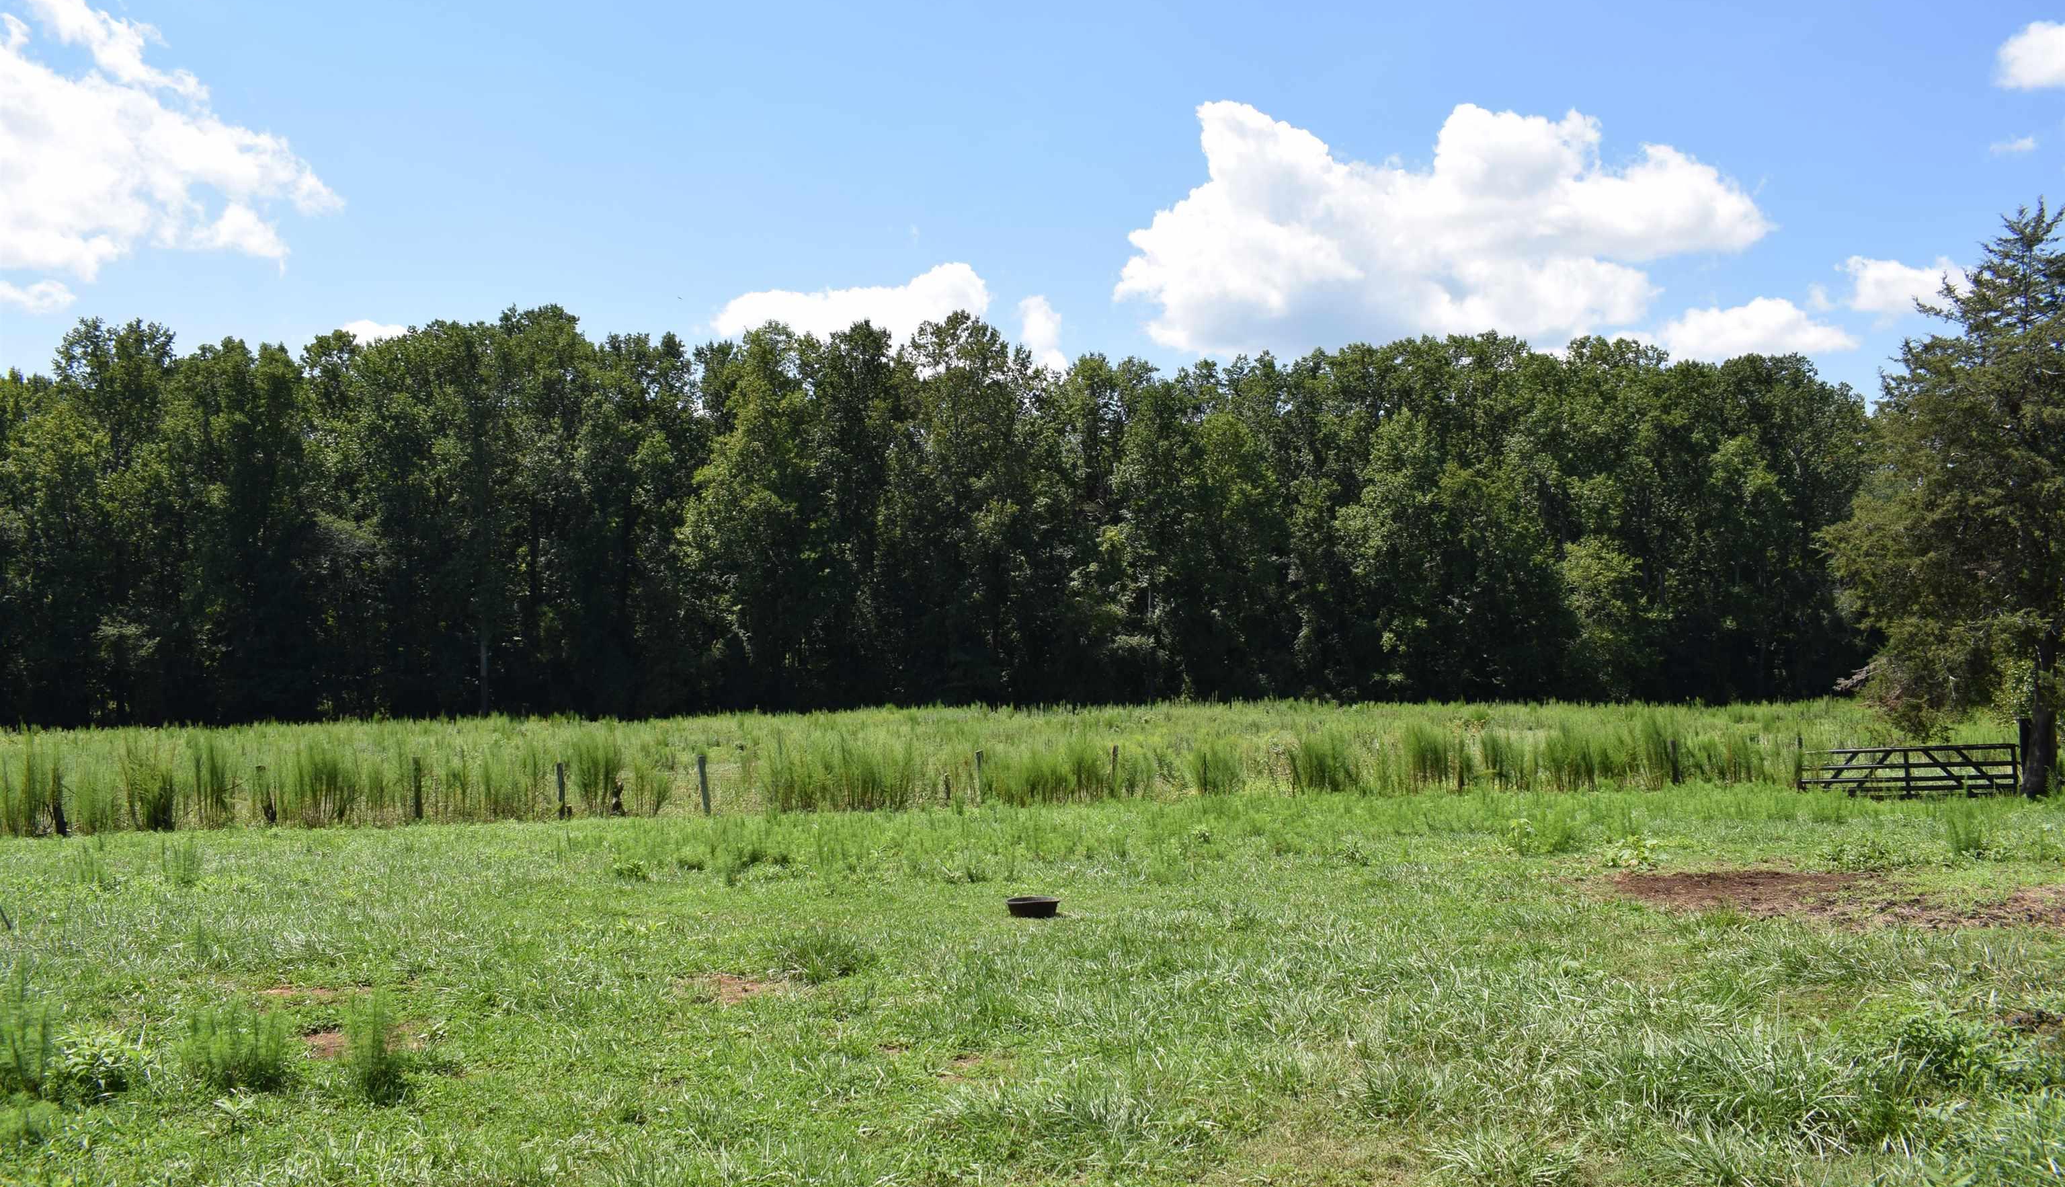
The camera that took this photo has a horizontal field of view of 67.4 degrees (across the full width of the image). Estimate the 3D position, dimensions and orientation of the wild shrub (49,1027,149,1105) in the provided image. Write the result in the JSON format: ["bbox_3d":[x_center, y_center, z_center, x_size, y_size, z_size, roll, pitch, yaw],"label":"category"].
[{"bbox_3d":[-4.128,2.086,6.850,0.440,0.320,0.420,0,-4,0],"label":"wild shrub"}]

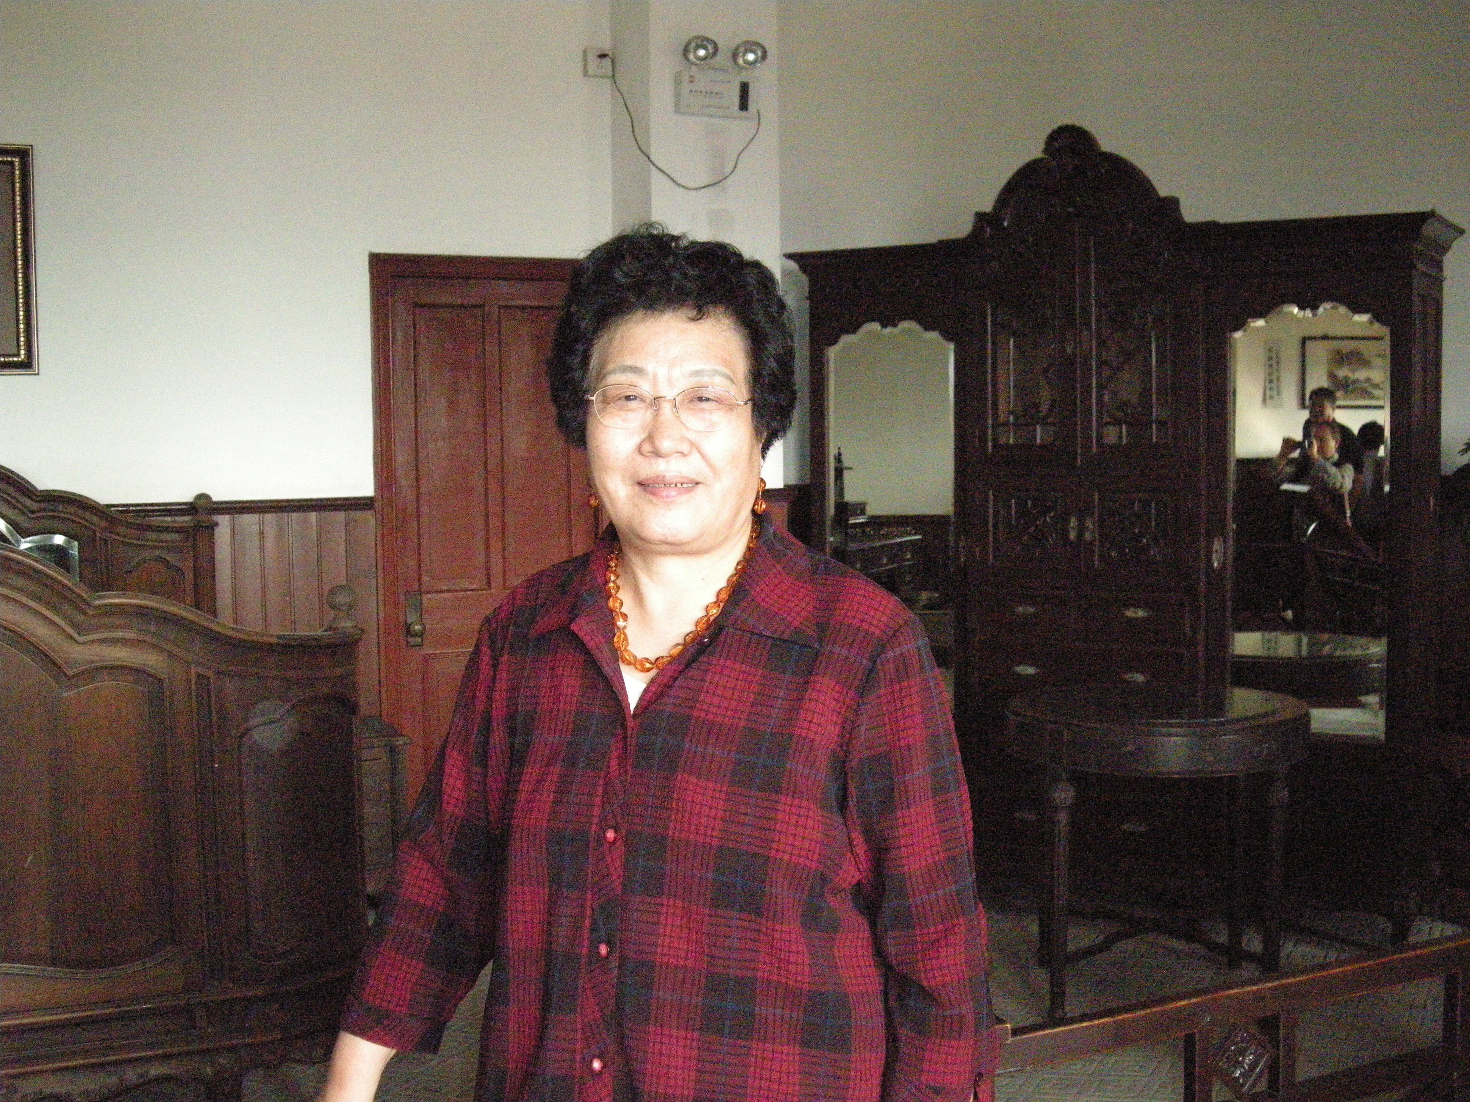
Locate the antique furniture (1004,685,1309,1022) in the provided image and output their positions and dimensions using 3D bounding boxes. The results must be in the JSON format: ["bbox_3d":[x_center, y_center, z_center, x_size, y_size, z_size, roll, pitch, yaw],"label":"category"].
[{"bbox_3d":[1.066,0.766,3.989,0.785,0.765,0.610,-1,4,4],"label":"antique furniture"}]

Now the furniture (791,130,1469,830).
[{"bbox_3d":[1.152,-0.083,4.839,1.952,2.360,0.580,2,5,31],"label":"furniture"}]

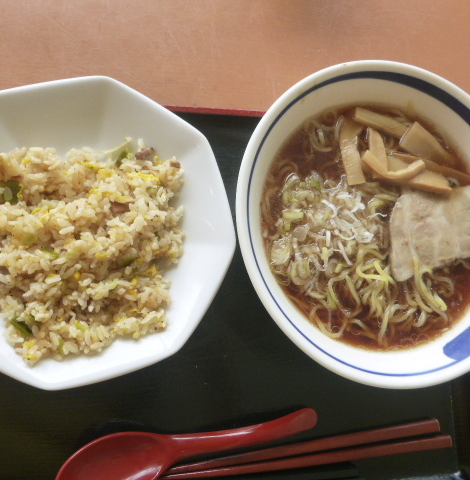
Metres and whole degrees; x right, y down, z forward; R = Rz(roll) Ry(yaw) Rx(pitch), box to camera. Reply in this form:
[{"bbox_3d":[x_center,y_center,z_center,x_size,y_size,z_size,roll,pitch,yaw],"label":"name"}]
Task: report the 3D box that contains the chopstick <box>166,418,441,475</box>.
[{"bbox_3d":[0.049,0.149,0.329,0.219,0.008,0.008,-4,82,-13],"label":"chopstick"}]

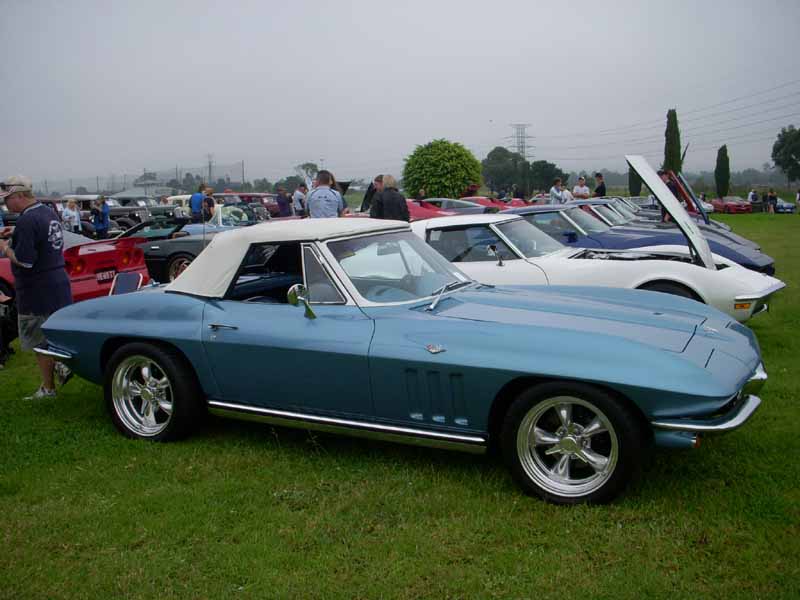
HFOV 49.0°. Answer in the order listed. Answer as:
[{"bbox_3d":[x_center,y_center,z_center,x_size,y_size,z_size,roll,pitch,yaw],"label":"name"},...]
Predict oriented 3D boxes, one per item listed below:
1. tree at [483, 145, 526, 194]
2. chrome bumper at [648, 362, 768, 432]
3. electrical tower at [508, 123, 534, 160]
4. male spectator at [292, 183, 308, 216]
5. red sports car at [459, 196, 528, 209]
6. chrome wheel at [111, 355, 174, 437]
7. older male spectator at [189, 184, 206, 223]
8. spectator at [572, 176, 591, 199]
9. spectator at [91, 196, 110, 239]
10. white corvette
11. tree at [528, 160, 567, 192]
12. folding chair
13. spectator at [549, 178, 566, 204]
[{"bbox_3d":[18.020,-22.204,150.000,7.900,8.600,7.900,-1,7,0],"label":"tree"},{"bbox_3d":[1.647,0.423,4.510,0.440,0.160,1.620,3,8,25],"label":"chrome bumper"},{"bbox_3d":[66.409,-78.433,480.000,15.000,38.000,8.000,-4,8,-23],"label":"electrical tower"},{"bbox_3d":[-2.485,-2.068,22.109,0.380,1.730,0.500,-1,7,-3],"label":"male spectator"},{"bbox_3d":[2.842,-3.256,33.075,4.500,1.200,1.780,3,8,26],"label":"red sports car"},{"bbox_3d":[-1.448,0.545,5.175,0.470,0.470,0.200,3,8,25],"label":"chrome wheel"},{"bbox_3d":[-5.525,-2.288,24.108,0.500,1.750,0.360,4,8,30],"label":"older male spectator"},{"bbox_3d":[5.486,-2.844,26.609,0.550,1.760,0.360,1,7,12],"label":"spectator"},{"bbox_3d":[-8.137,-1.975,24.108,0.420,1.720,0.500,-1,7,-6],"label":"spectator"},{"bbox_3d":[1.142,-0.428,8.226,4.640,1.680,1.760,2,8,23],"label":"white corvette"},{"bbox_3d":[23.523,-19.116,140.416,6.200,6.300,6.000,0,8,0],"label":"tree"},{"bbox_3d":[-2.914,0.116,9.022,0.560,0.800,0.500,2,8,21],"label":"folding chair"},{"bbox_3d":[4.642,-2.734,26.108,0.380,1.740,0.500,5,9,36],"label":"spectator"}]

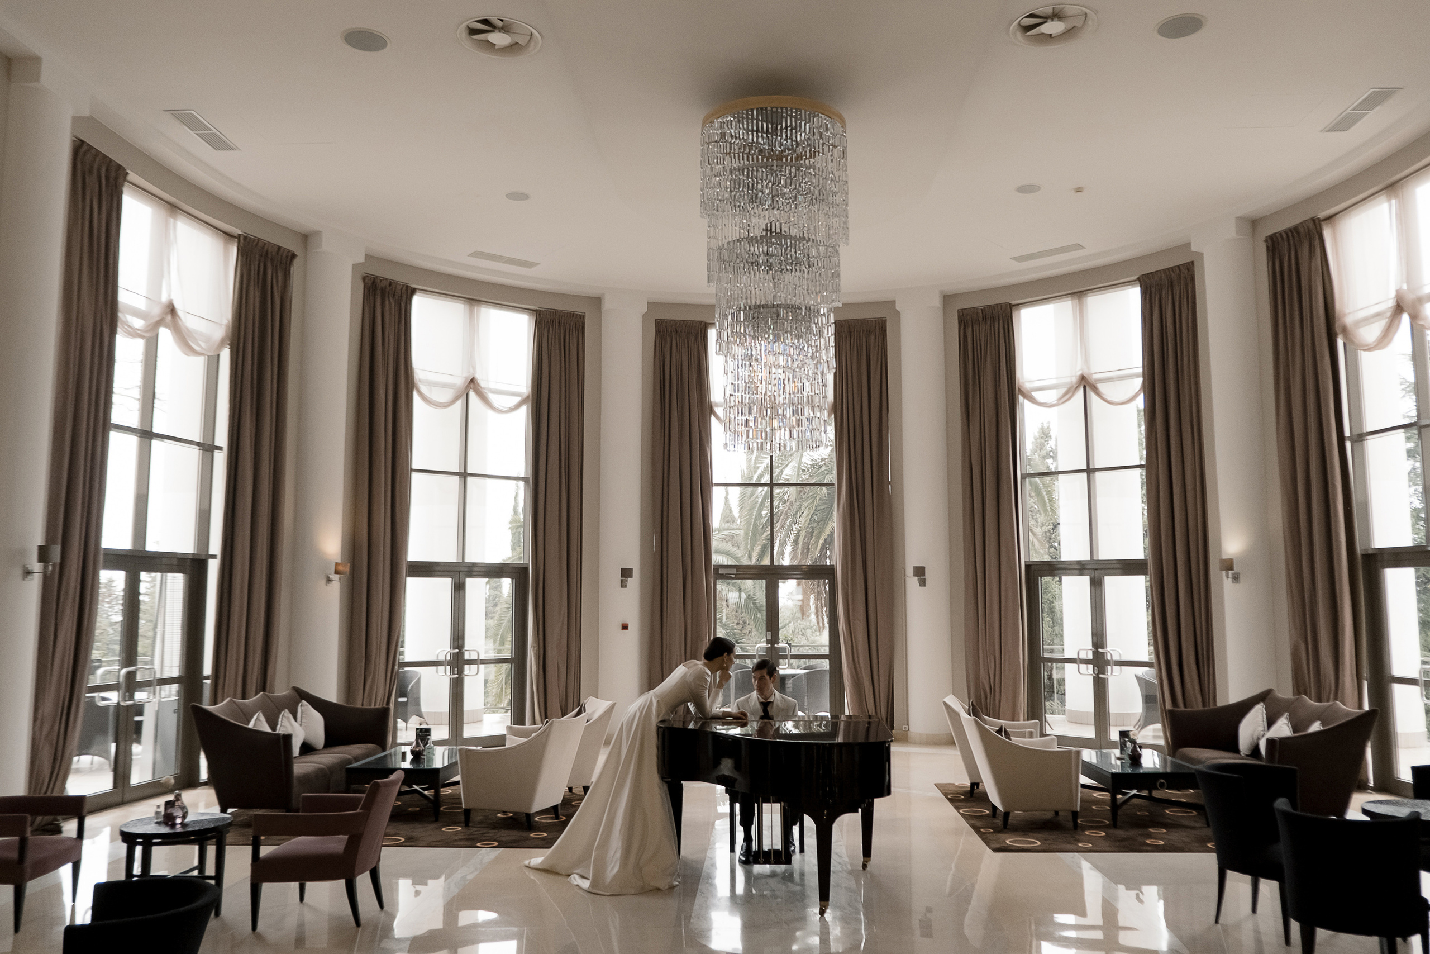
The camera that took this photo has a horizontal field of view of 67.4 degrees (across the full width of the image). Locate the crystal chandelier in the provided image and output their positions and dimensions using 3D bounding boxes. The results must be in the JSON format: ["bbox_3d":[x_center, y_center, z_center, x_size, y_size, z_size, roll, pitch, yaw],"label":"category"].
[{"bbox_3d":[0.498,-1.642,9.094,1.260,2.785,1.260,0,-6,0],"label":"crystal chandelier"}]

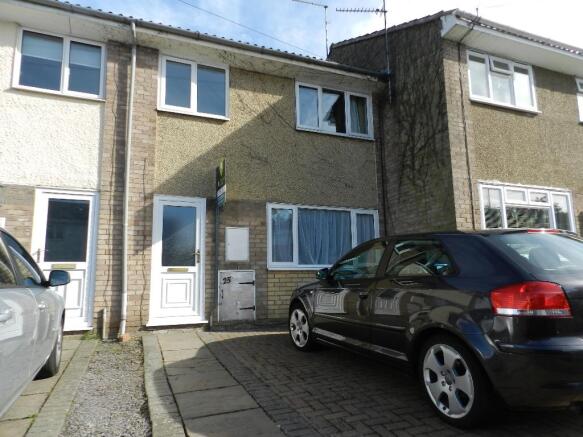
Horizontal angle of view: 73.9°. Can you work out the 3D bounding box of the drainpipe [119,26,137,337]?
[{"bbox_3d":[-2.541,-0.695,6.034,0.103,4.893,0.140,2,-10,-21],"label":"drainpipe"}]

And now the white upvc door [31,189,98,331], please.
[{"bbox_3d":[-3.295,0.574,5.611,0.840,2.010,0.120,2,-10,-21],"label":"white upvc door"}]

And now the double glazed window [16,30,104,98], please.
[{"bbox_3d":[-3.568,-2.390,6.039,1.203,0.980,0.120,2,-10,-21],"label":"double glazed window"}]

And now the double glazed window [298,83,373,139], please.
[{"bbox_3d":[0.896,-2.141,7.781,1.731,1.002,0.120,2,-10,-21],"label":"double glazed window"}]

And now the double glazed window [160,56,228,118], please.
[{"bbox_3d":[-1.677,-2.283,6.776,1.187,0.999,0.120,2,-10,-21],"label":"double glazed window"}]

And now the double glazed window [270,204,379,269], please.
[{"bbox_3d":[0.672,0.364,7.237,2.353,1.173,0.120,2,-10,-21],"label":"double glazed window"}]

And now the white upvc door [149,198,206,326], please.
[{"bbox_3d":[-1.790,0.647,6.200,0.840,2.025,0.120,2,-10,-21],"label":"white upvc door"}]

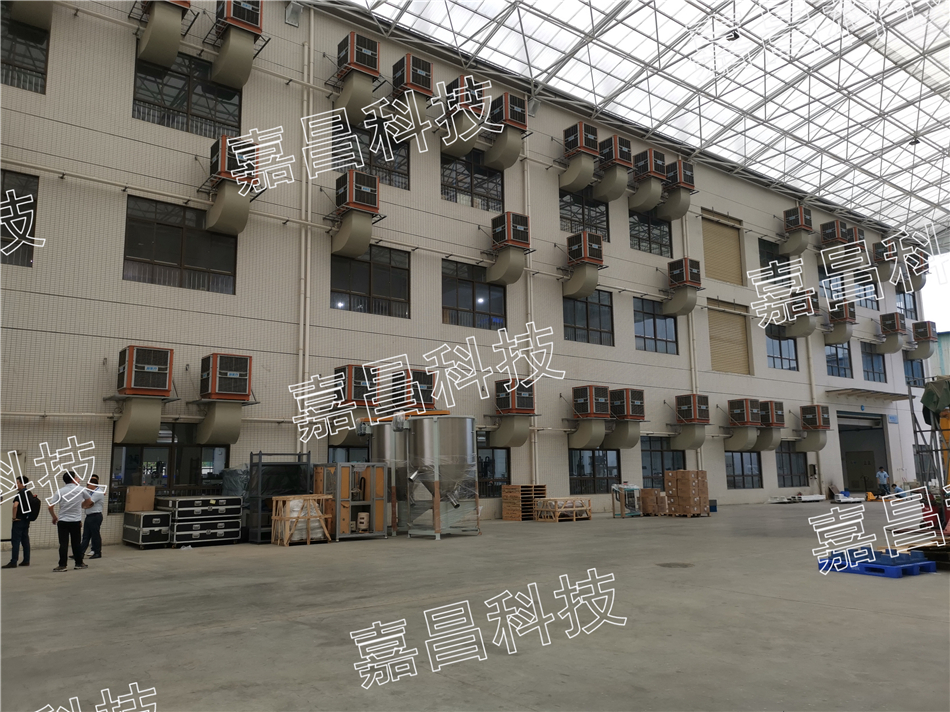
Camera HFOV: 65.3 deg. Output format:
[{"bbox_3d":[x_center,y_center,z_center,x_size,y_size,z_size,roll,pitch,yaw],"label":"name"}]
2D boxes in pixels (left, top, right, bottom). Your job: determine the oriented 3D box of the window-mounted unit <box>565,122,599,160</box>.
[{"bbox_3d":[4.350,-8.713,30.266,0.990,1.165,0.965,6,-11,-38],"label":"window-mounted unit"}]

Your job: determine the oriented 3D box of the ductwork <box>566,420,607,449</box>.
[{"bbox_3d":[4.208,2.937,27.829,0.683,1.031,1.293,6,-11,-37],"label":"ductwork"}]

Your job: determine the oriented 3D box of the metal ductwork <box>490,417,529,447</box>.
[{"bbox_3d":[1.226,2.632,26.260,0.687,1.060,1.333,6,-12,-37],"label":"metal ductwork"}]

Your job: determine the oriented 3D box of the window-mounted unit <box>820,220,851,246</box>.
[{"bbox_3d":[20.046,-6.810,41.352,0.957,1.119,0.948,6,-11,-38],"label":"window-mounted unit"}]

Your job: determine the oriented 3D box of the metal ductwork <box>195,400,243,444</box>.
[{"bbox_3d":[-6.926,1.789,20.078,0.807,0.958,1.346,6,-12,-37],"label":"metal ductwork"}]

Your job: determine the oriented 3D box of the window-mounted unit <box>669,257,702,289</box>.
[{"bbox_3d":[9.322,-3.582,32.851,0.980,1.160,0.960,6,-11,-37],"label":"window-mounted unit"}]

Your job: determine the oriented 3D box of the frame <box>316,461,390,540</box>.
[{"bbox_3d":[-3.261,3.769,19.321,1.465,1.914,1.444,6,-12,-37],"label":"frame"}]

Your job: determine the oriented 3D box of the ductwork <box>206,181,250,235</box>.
[{"bbox_3d":[-6.635,-3.989,20.177,0.887,1.079,1.322,6,-11,-38],"label":"ductwork"}]

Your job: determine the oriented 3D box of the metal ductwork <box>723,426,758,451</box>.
[{"bbox_3d":[12.357,3.852,34.355,0.668,0.962,1.367,6,-11,-37],"label":"metal ductwork"}]

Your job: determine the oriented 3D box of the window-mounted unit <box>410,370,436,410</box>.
[{"bbox_3d":[-1.905,1.075,22.984,0.990,1.161,0.949,6,-12,-38],"label":"window-mounted unit"}]

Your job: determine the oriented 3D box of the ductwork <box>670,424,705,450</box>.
[{"bbox_3d":[9.119,3.455,31.571,0.683,1.031,1.293,6,-11,-37],"label":"ductwork"}]

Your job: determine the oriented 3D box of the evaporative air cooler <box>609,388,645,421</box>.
[{"bbox_3d":[6.032,1.966,29.365,0.980,1.160,0.960,6,-11,-37],"label":"evaporative air cooler"}]

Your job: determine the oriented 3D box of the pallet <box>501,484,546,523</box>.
[{"bbox_3d":[1.739,5.113,25.882,1.182,1.197,1.000,6,-12,-37],"label":"pallet"}]

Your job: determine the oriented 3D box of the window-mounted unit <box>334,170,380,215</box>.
[{"bbox_3d":[-3.632,-4.957,22.999,0.980,1.160,0.960,6,-11,-37],"label":"window-mounted unit"}]

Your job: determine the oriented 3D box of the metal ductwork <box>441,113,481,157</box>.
[{"bbox_3d":[-0.382,-7.641,25.718,0.922,1.044,1.322,6,-11,-38],"label":"metal ductwork"}]

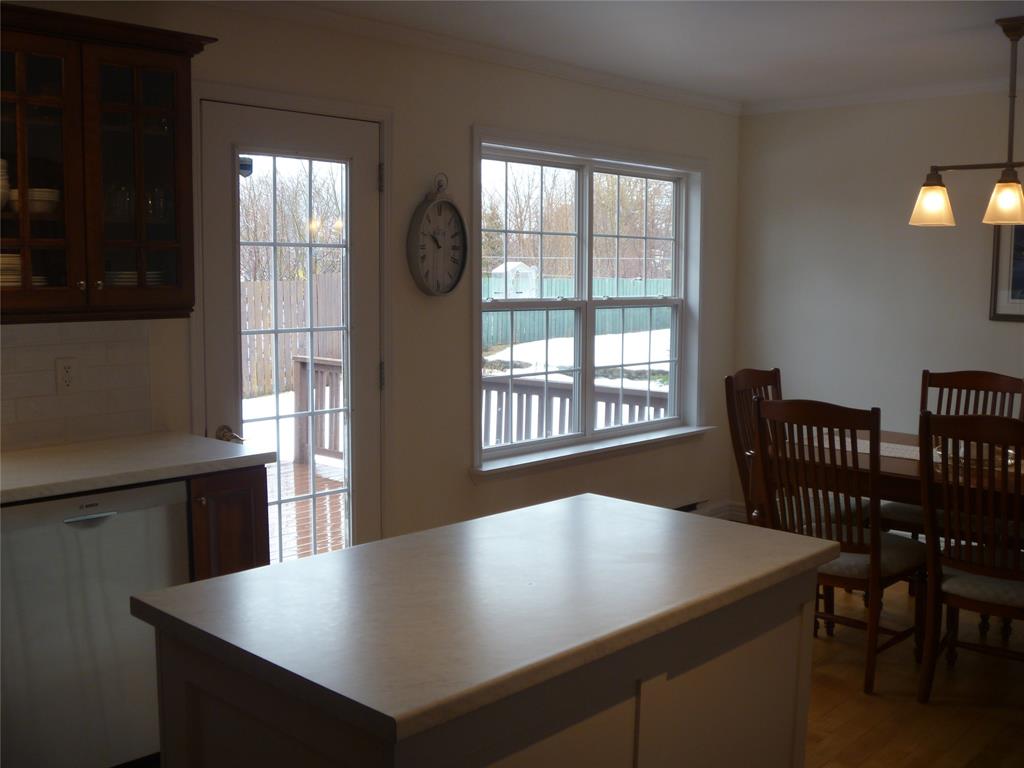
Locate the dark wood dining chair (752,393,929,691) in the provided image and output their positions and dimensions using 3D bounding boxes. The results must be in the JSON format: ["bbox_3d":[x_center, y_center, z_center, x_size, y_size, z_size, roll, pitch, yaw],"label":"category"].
[{"bbox_3d":[1.240,0.548,3.849,0.474,1.045,0.599,6,8,43],"label":"dark wood dining chair"}]

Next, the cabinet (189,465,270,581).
[{"bbox_3d":[-1.066,0.669,3.324,0.621,0.884,0.250,6,8,43],"label":"cabinet"}]

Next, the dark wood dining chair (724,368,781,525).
[{"bbox_3d":[1.297,0.478,4.524,0.589,1.045,0.474,6,8,43],"label":"dark wood dining chair"}]

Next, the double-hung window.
[{"bbox_3d":[0.417,-0.416,5.331,0.120,1.463,1.766,6,8,43],"label":"double-hung window"}]

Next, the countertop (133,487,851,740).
[{"bbox_3d":[0.021,0.360,1.945,0.685,0.030,1.200,6,8,43],"label":"countertop"}]

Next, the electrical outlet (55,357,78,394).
[{"bbox_3d":[-1.425,-0.024,3.315,0.012,0.118,0.073,6,8,43],"label":"electrical outlet"}]

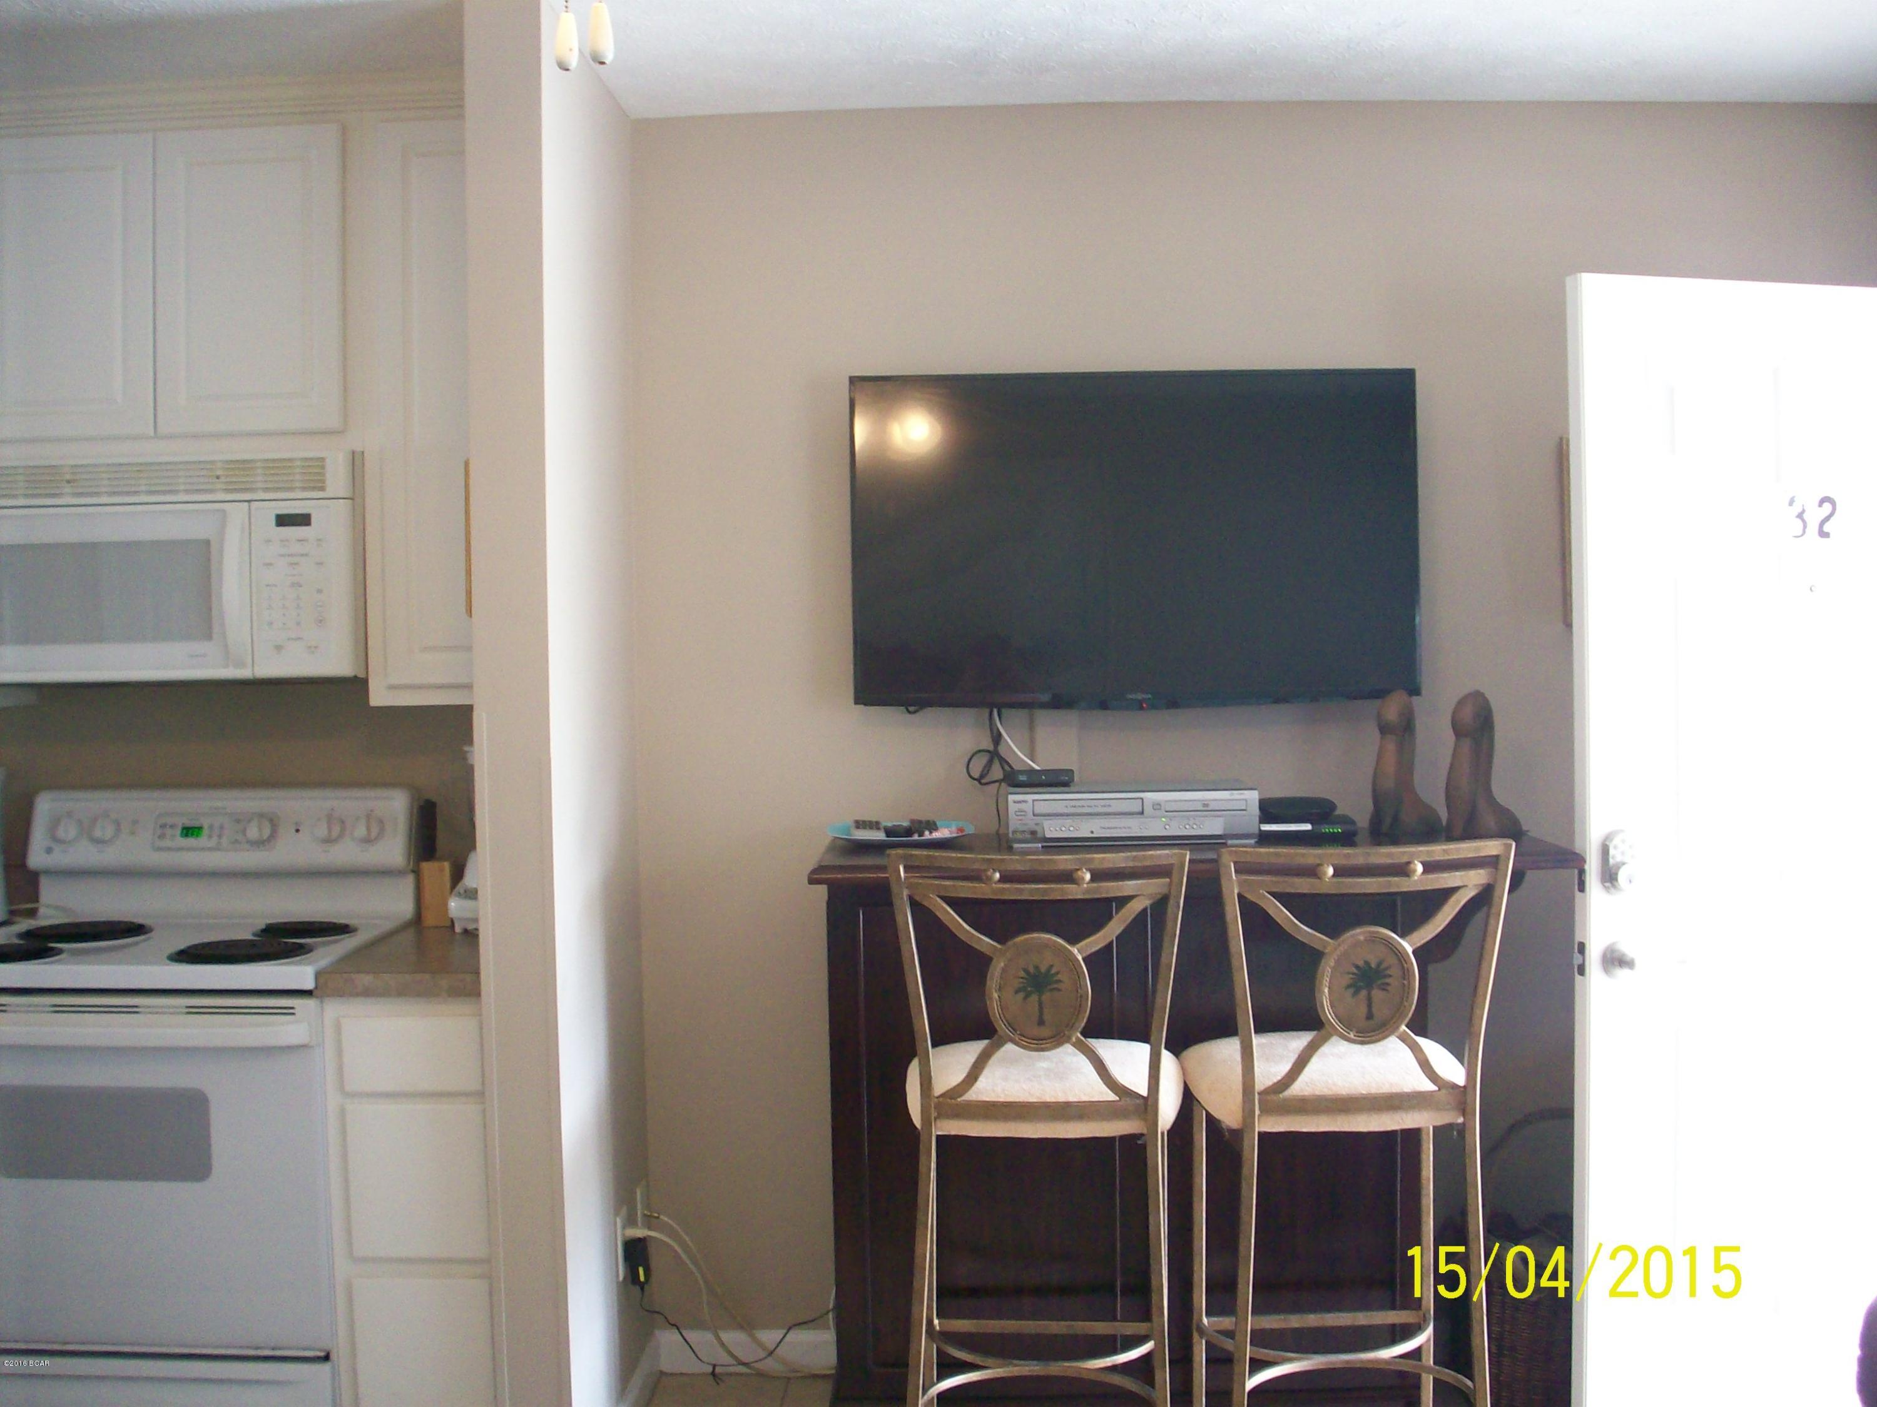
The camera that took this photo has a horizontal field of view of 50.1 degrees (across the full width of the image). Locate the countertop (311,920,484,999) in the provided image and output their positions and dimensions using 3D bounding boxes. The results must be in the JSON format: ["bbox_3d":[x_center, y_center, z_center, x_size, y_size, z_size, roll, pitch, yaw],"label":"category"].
[{"bbox_3d":[-0.815,0.429,3.419,0.285,0.038,0.650,-1,1,1],"label":"countertop"}]

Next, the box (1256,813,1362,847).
[{"bbox_3d":[0.660,0.220,3.661,0.189,0.043,0.140,-1,1,1],"label":"box"}]

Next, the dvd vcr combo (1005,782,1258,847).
[{"bbox_3d":[0.344,0.199,3.604,0.435,0.100,0.240,-1,1,1],"label":"dvd vcr combo"}]

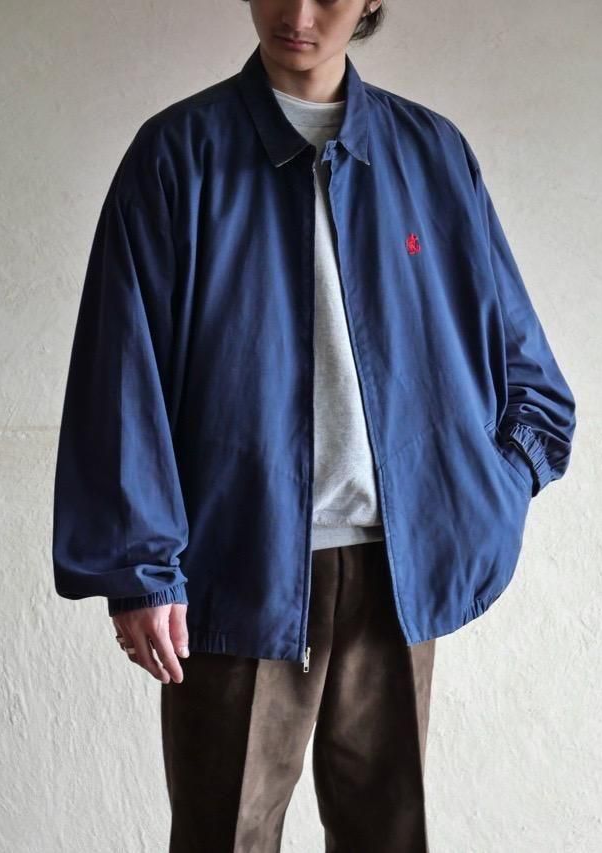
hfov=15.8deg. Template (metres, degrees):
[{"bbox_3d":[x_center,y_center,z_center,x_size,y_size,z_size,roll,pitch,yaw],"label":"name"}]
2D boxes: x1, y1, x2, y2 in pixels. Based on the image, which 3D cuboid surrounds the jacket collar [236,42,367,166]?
[{"bbox_3d":[0.005,-0.402,2.720,0.168,0.172,0.172,0,1,-17],"label":"jacket collar"}]

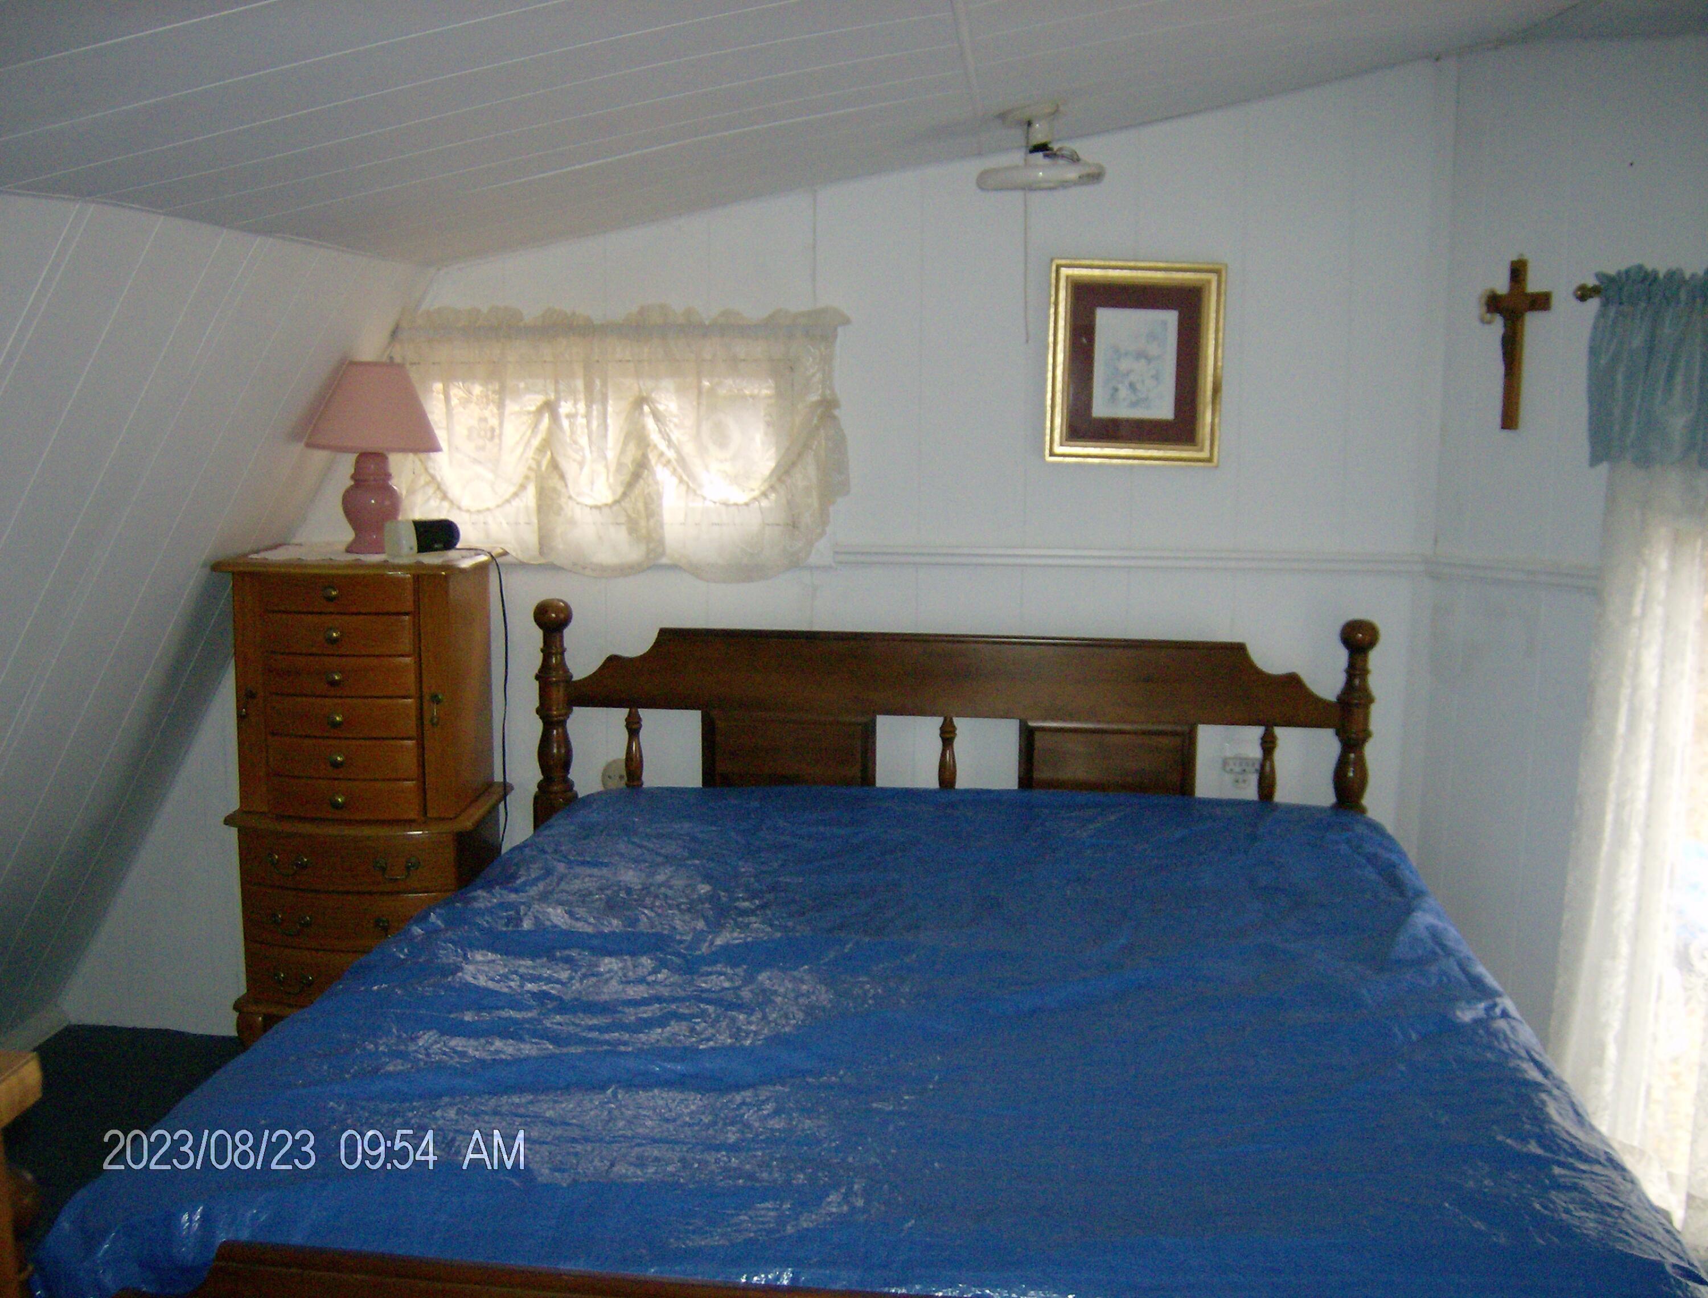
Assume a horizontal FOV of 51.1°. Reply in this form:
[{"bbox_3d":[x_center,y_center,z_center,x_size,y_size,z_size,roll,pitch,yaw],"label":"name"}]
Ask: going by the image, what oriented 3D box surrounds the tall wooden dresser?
[{"bbox_3d":[-0.936,0.326,3.418,0.475,1.022,0.370,1,7,5],"label":"tall wooden dresser"}]

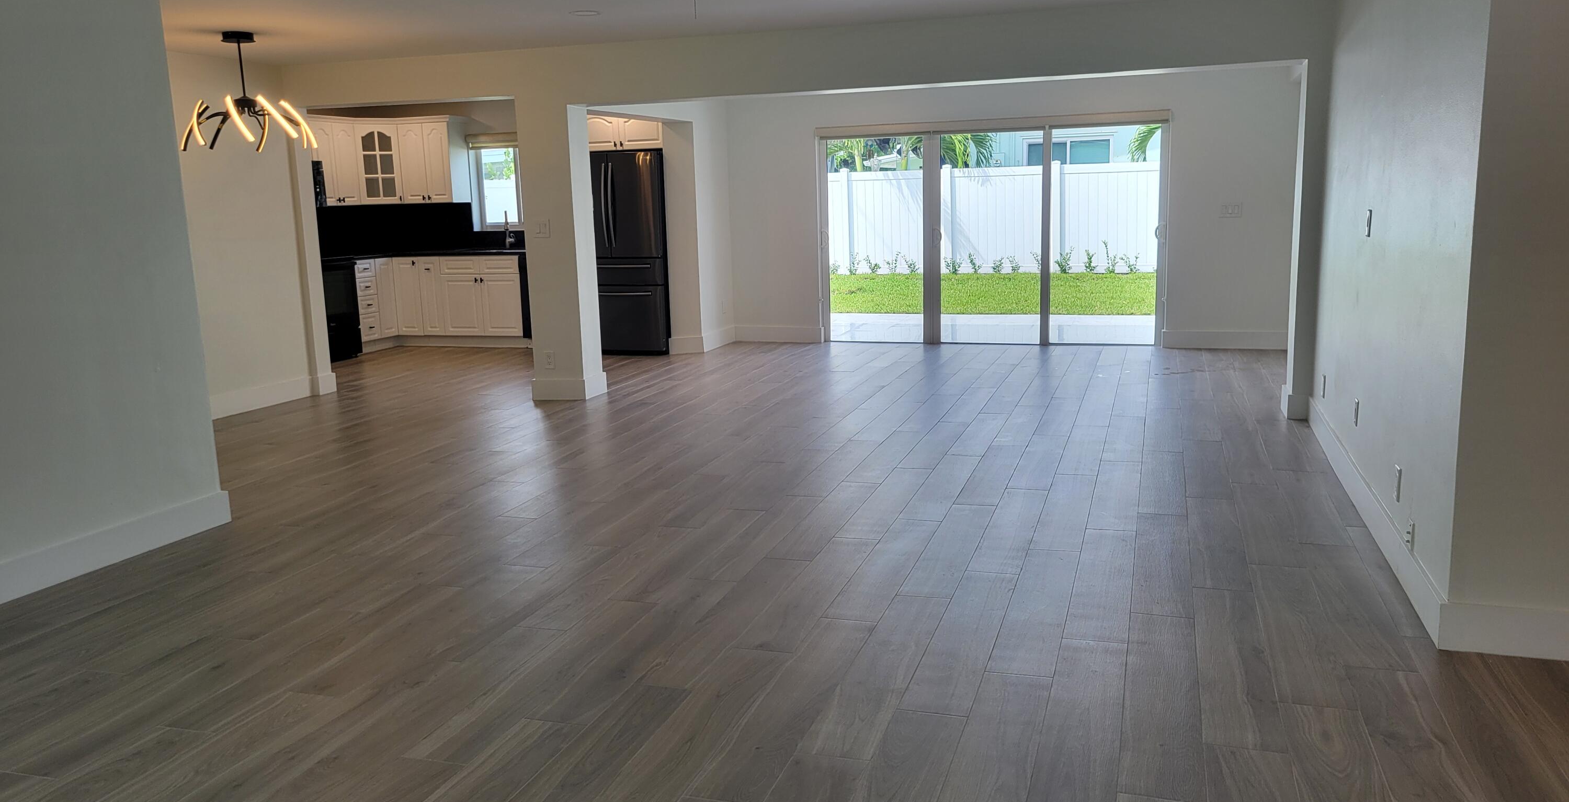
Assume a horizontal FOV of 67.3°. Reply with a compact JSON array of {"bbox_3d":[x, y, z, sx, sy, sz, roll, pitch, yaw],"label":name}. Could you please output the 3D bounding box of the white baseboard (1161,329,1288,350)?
[{"bbox_3d":[3.782,-0.521,9.917,1.113,0.155,0.020,2,11,18],"label":"white baseboard"}]

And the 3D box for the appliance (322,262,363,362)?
[{"bbox_3d":[-4.387,-0.810,10.718,0.679,0.918,0.760,2,11,18],"label":"appliance"}]

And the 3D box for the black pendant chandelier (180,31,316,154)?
[{"bbox_3d":[-3.244,-1.852,7.077,0.744,0.686,0.744,2,11,18],"label":"black pendant chandelier"}]

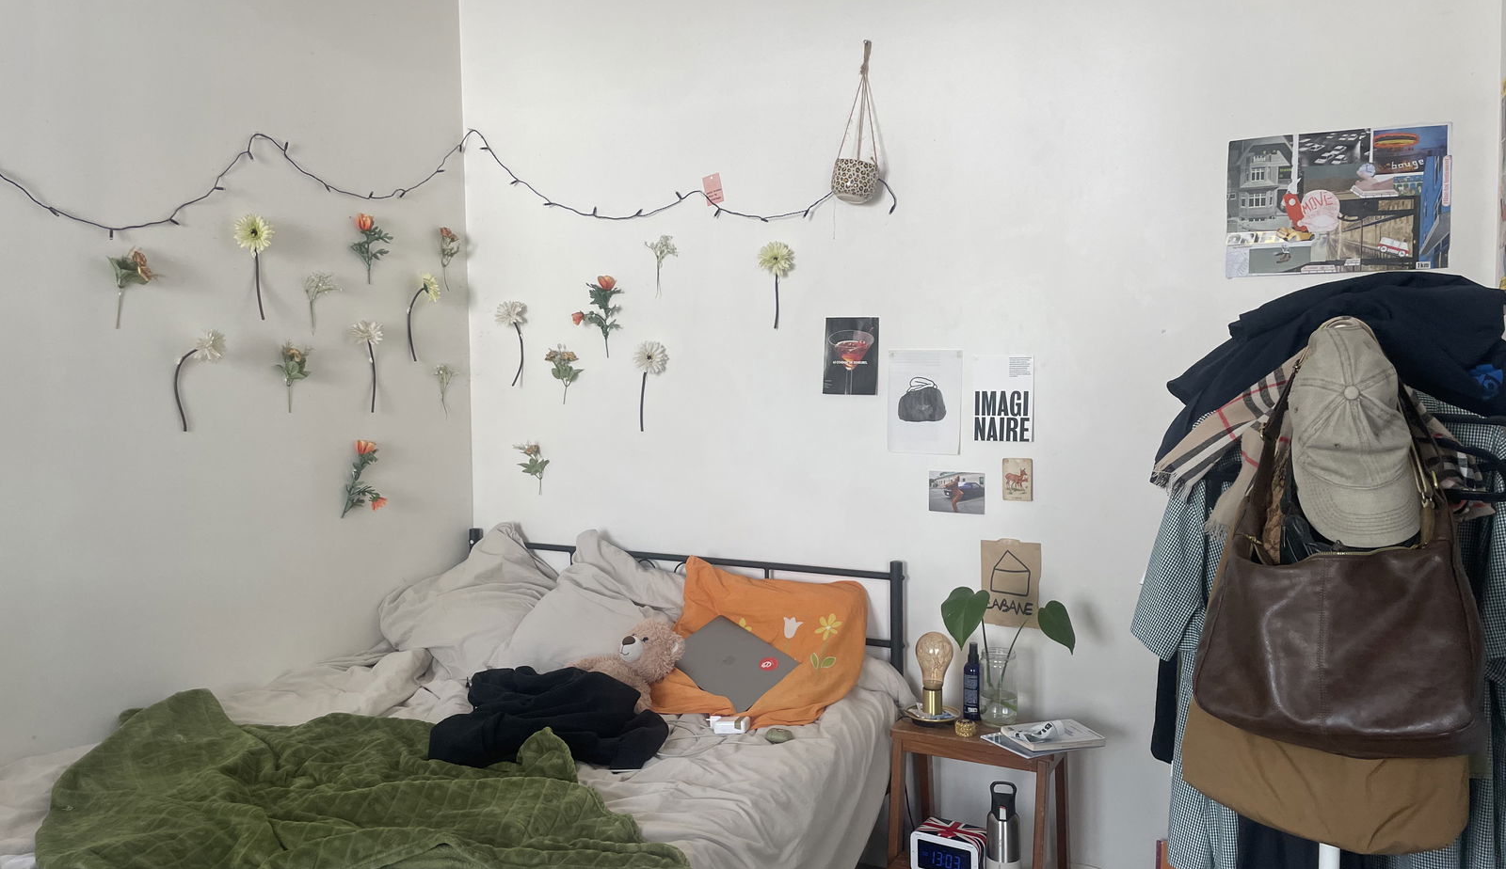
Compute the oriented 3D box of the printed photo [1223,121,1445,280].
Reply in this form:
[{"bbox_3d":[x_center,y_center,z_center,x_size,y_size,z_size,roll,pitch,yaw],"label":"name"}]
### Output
[{"bbox_3d":[1.245,-0.494,2.420,0.424,0.301,0.008,2,4,28],"label":"printed photo"}]

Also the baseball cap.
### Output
[{"bbox_3d":[0.771,-0.002,1.450,0.152,0.285,0.120,-3,-2,27],"label":"baseball cap"}]

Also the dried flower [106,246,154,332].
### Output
[{"bbox_3d":[-1.380,-0.323,2.511,0.090,0.182,0.090,1,4,27],"label":"dried flower"}]

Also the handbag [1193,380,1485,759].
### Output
[{"bbox_3d":[0.758,0.158,1.470,0.325,0.475,0.130,1,4,27],"label":"handbag"}]

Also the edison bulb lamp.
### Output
[{"bbox_3d":[0.440,0.579,2.737,0.092,0.204,0.092,1,4,27],"label":"edison bulb lamp"}]

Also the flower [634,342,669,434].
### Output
[{"bbox_3d":[-0.293,-0.139,3.219,0.108,0.258,0.060,1,4,27],"label":"flower"}]

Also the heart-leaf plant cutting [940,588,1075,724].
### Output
[{"bbox_3d":[0.589,0.507,2.614,0.300,0.300,0.170,1,4,27],"label":"heart-leaf plant cutting"}]

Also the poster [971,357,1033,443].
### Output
[{"bbox_3d":[0.612,-0.087,2.763,0.150,0.212,0.009,1,4,27],"label":"poster"}]

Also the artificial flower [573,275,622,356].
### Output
[{"bbox_3d":[-0.448,-0.341,3.248,0.170,0.230,0.065,1,4,27],"label":"artificial flower"}]

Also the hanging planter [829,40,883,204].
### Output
[{"bbox_3d":[0.260,-0.787,2.852,0.125,0.405,0.125,-1,4,0],"label":"hanging planter"}]

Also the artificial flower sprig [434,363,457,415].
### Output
[{"bbox_3d":[-0.922,-0.136,3.389,0.045,0.153,0.078,1,4,27],"label":"artificial flower sprig"}]

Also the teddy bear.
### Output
[{"bbox_3d":[-0.322,0.590,2.800,0.210,0.180,0.340,9,48,42],"label":"teddy bear"}]

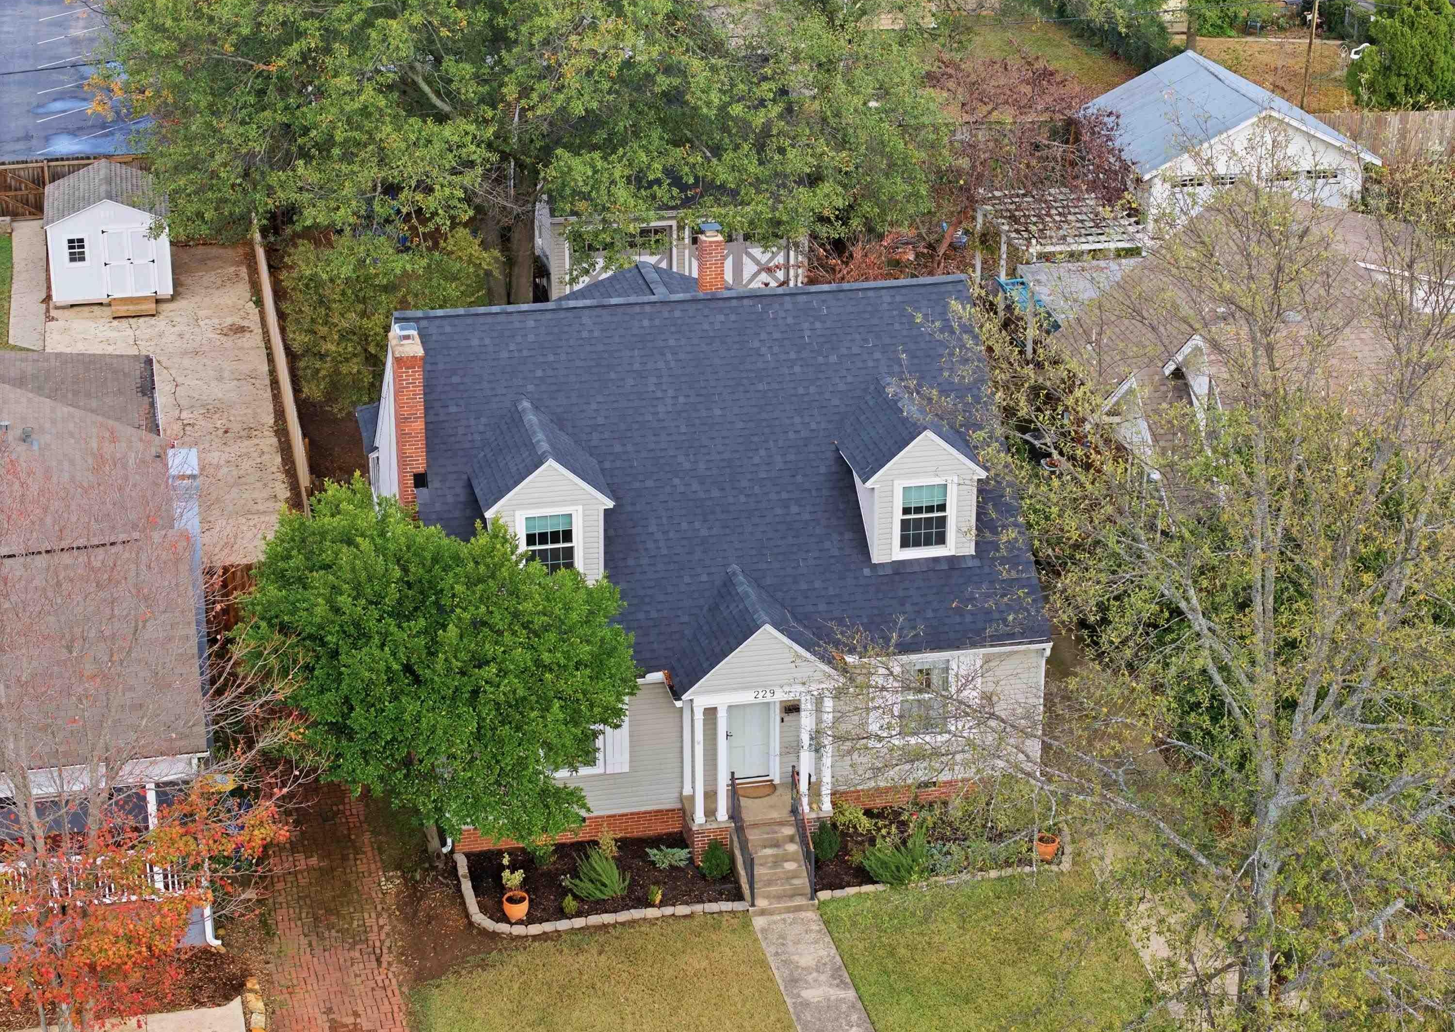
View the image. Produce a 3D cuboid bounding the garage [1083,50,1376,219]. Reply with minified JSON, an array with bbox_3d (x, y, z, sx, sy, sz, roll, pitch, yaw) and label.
[{"bbox_3d":[14.153,-10.497,84.234,6.816,4.139,6.633,-4,23,-9],"label":"garage"}]

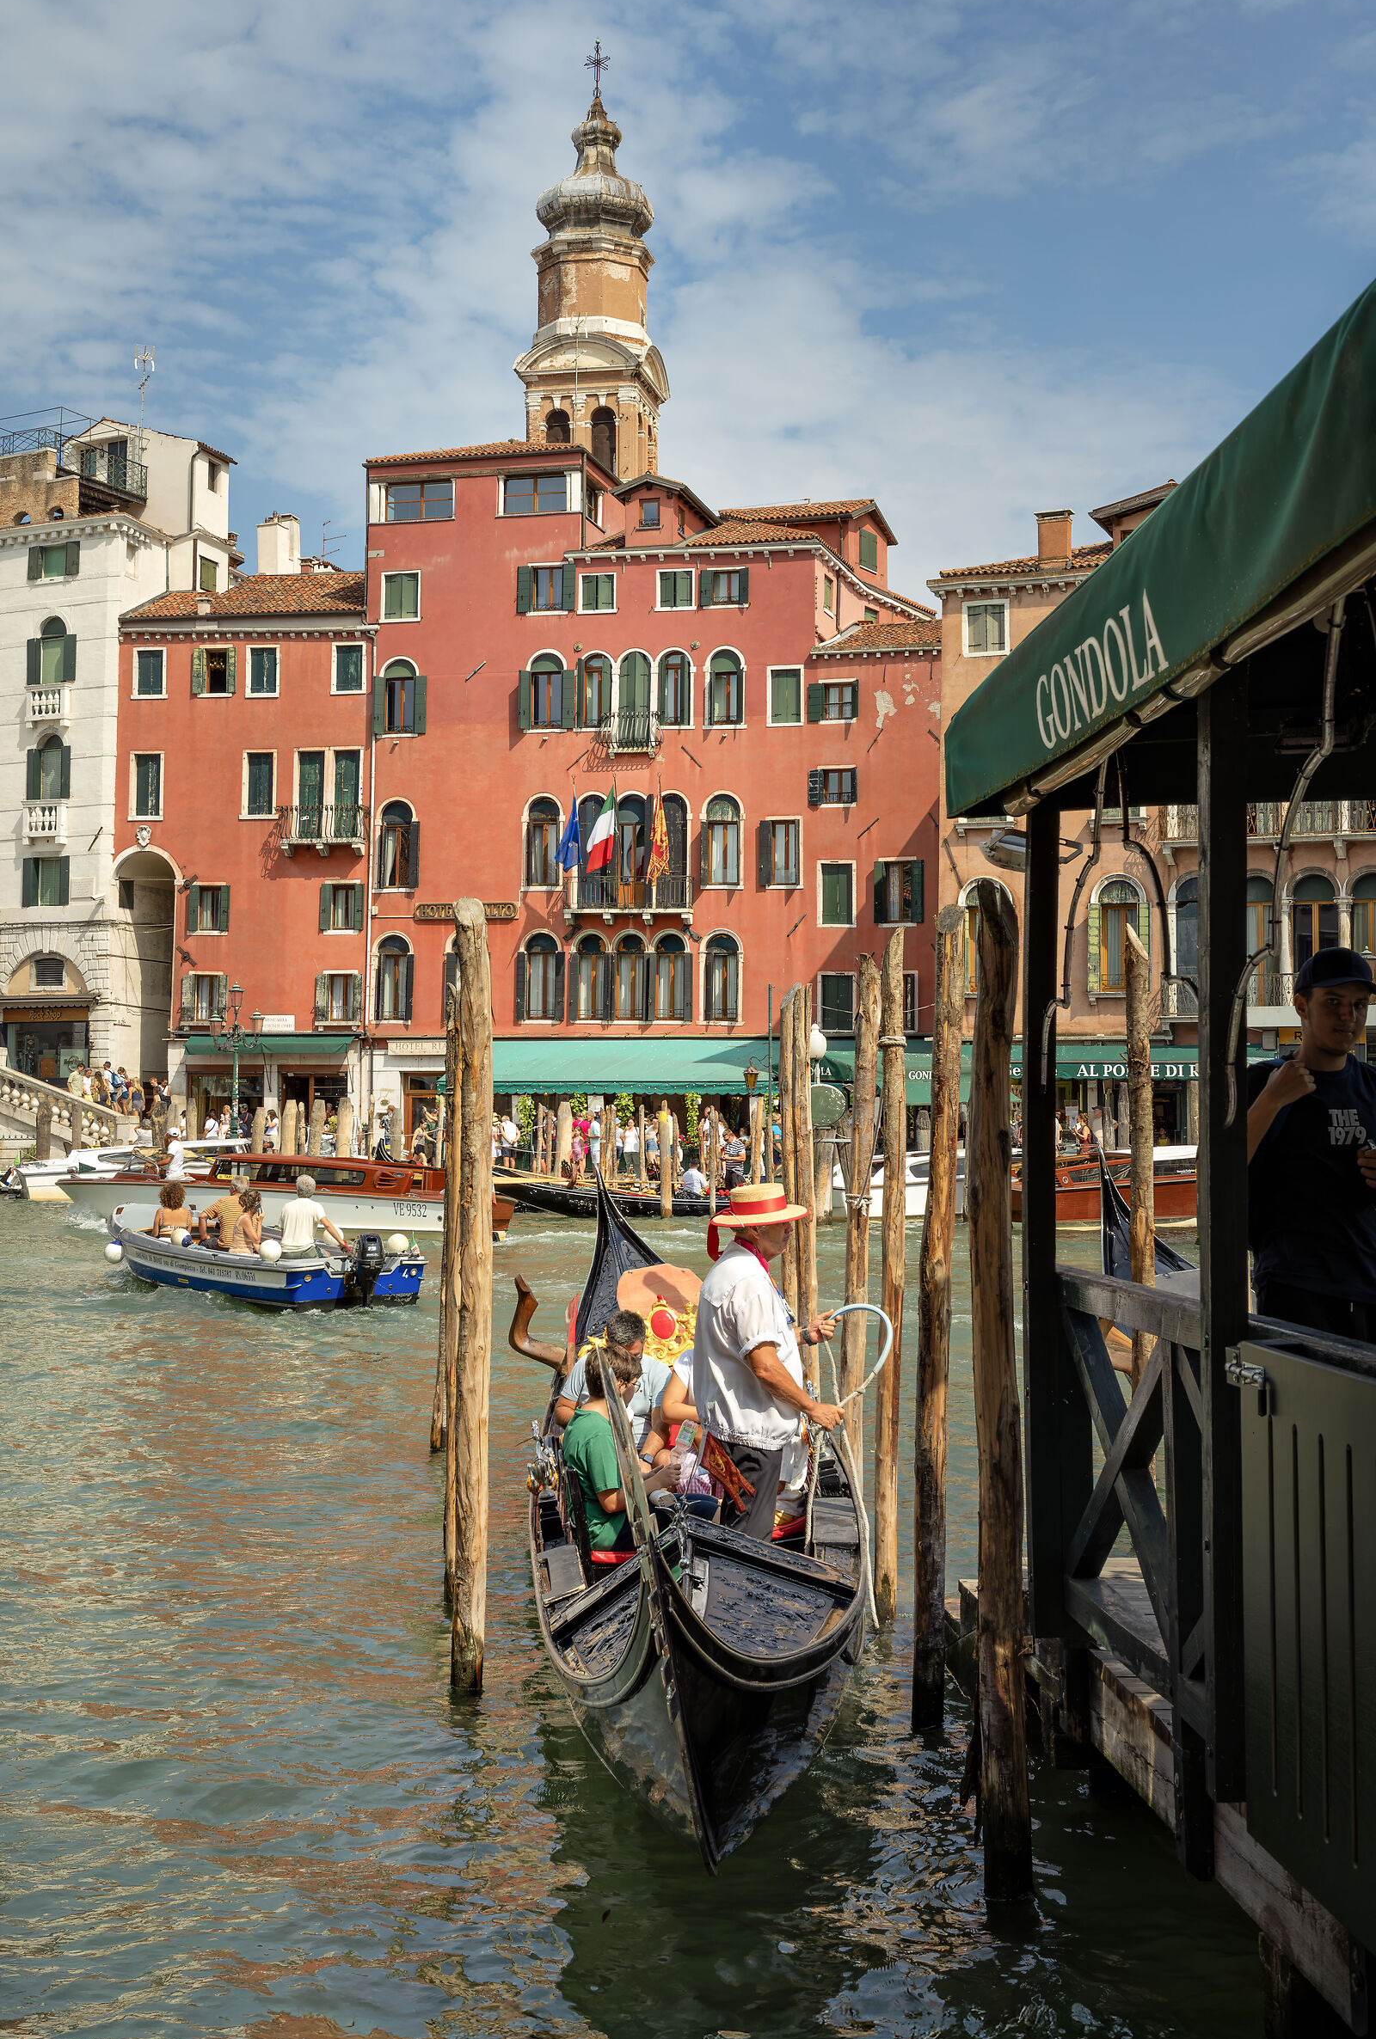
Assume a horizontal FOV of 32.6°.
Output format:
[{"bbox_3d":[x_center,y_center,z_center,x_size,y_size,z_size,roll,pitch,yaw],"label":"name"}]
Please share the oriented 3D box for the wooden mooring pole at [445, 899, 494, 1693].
[{"bbox_3d":[-0.852,1.070,9.166,0.145,3.074,0.145,0,-3,-5],"label":"wooden mooring pole"}]

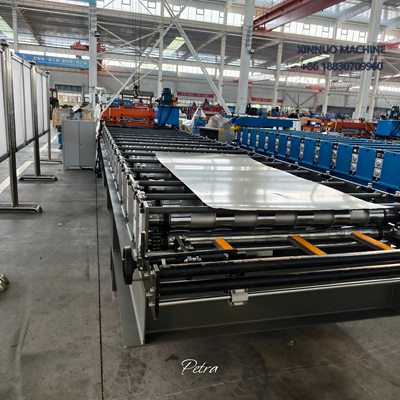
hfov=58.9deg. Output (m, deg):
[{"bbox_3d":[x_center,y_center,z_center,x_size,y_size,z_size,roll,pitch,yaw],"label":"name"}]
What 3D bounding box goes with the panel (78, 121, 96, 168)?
[{"bbox_3d":[-2.547,-1.233,8.076,0.348,1.050,0.045,-2,15,-22],"label":"panel"}]

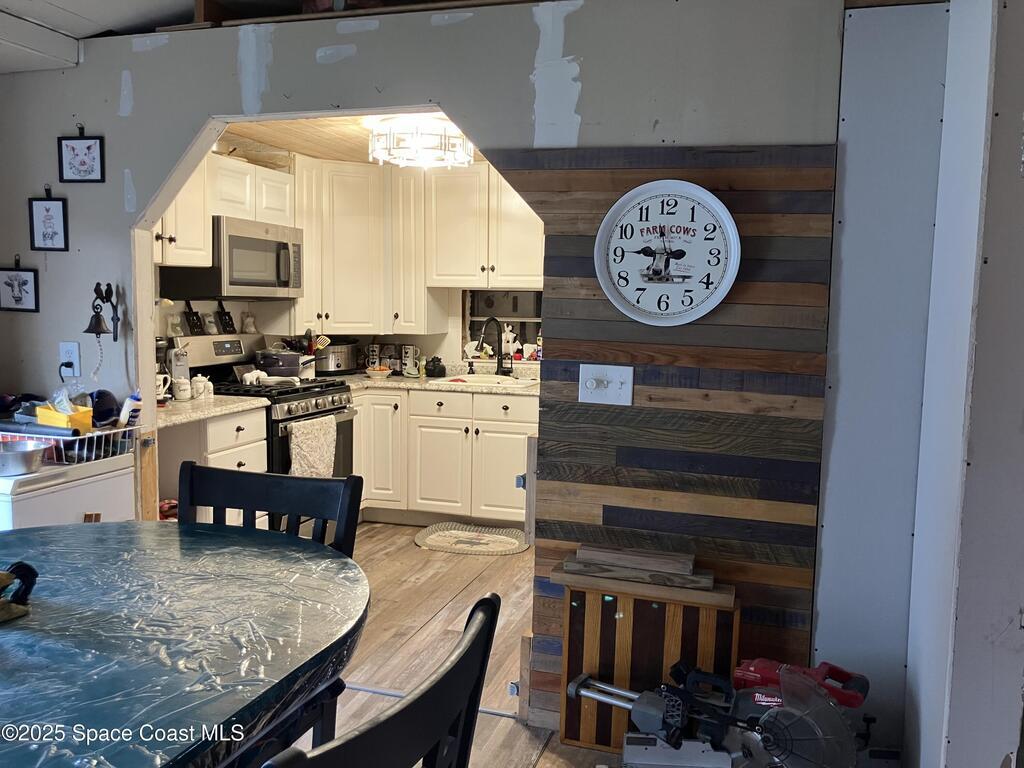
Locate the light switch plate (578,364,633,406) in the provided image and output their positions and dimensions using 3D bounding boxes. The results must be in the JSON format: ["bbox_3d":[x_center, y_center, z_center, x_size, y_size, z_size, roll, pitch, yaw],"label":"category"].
[{"bbox_3d":[0.291,0.005,2.570,0.168,0.118,0.022,3,6,17],"label":"light switch plate"}]

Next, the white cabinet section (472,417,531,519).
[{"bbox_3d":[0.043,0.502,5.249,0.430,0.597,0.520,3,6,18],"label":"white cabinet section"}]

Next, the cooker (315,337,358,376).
[{"bbox_3d":[-1.173,-0.179,5.387,0.330,0.245,0.260,-2,6,-28],"label":"cooker"}]

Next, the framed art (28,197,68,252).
[{"bbox_3d":[-1.780,-0.612,3.182,0.178,0.198,0.018,3,6,17],"label":"framed art"}]

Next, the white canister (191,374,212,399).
[{"bbox_3d":[-1.574,0.015,4.191,0.100,0.120,0.100,0,6,-11],"label":"white canister"}]

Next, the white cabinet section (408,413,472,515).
[{"bbox_3d":[-0.365,0.483,5.383,0.430,0.597,0.520,3,6,18],"label":"white cabinet section"}]

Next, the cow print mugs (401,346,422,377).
[{"bbox_3d":[-0.669,-0.155,5.480,0.125,0.205,0.090,0,6,-7],"label":"cow print mugs"}]

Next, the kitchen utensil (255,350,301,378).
[{"bbox_3d":[-1.357,-0.112,4.794,0.250,0.155,0.250,-2,6,-29],"label":"kitchen utensil"}]

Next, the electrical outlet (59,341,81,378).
[{"bbox_3d":[-1.711,-0.095,3.207,0.088,0.128,0.015,3,6,17],"label":"electrical outlet"}]

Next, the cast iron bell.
[{"bbox_3d":[-1.522,-0.219,3.043,0.093,0.090,0.093,3,6,17],"label":"cast iron bell"}]

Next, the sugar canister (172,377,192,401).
[{"bbox_3d":[-1.629,0.021,4.100,0.082,0.116,0.078,-1,6,-22],"label":"sugar canister"}]

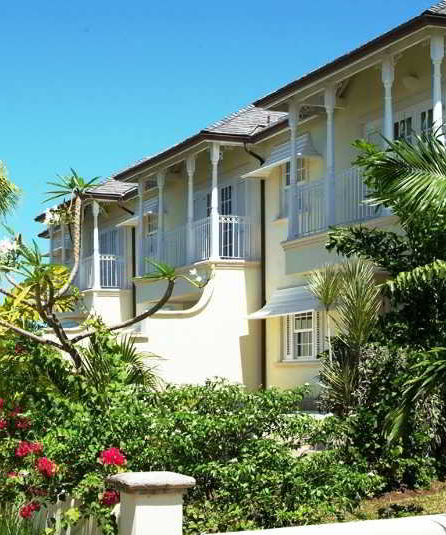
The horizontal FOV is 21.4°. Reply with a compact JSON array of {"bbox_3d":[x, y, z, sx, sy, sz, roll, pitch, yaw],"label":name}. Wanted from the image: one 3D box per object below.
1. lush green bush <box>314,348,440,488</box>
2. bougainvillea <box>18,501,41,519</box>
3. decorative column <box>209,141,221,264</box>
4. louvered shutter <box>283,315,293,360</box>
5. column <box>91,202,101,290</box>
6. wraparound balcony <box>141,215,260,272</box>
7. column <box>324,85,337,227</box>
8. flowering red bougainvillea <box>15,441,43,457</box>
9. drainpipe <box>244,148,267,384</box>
[{"bbox_3d":[2.031,1.971,15.700,1.580,1.860,1.400,0,-5,0],"label":"lush green bush"},{"bbox_3d":[-1.806,2.258,11.000,0.225,0.170,0.200,1,-5,-9],"label":"bougainvillea"},{"bbox_3d":[-0.176,-1.517,26.818,0.170,2.700,0.170,2,-6,-22],"label":"decorative column"},{"bbox_3d":[1.403,1.473,25.662,0.060,1.080,0.440,2,-6,-22],"label":"louvered shutter"},{"bbox_3d":[-3.781,-0.685,35.013,0.180,2.675,0.180,2,-6,-22],"label":"column"},{"bbox_3d":[-0.695,-0.366,28.752,1.230,1.091,5.618,2,-6,-22],"label":"wraparound balcony"},{"bbox_3d":[1.930,-1.964,21.084,0.180,2.675,0.180,2,-6,-22],"label":"column"},{"bbox_3d":[-1.855,1.735,11.300,0.270,0.160,0.220,1,-5,-9],"label":"flowering red bougainvillea"},{"bbox_3d":[0.726,0.246,26.272,0.560,6.153,0.200,2,-6,-22],"label":"drainpipe"}]

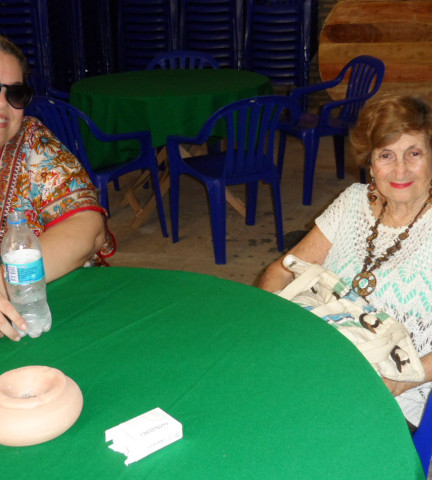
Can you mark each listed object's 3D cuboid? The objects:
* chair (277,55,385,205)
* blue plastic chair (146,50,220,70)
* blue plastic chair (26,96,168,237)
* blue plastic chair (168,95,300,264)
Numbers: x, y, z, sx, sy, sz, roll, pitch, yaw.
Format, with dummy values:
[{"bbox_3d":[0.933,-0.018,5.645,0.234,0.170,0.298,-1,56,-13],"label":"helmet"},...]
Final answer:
[{"bbox_3d":[0.696,-0.697,4.700,0.530,0.790,0.550,-7,21,-14],"label":"chair"},{"bbox_3d":[-0.227,-0.849,5.201,0.550,0.790,0.530,-1,20,3],"label":"blue plastic chair"},{"bbox_3d":[-0.612,-0.373,3.921,0.550,0.790,0.530,14,26,38],"label":"blue plastic chair"},{"bbox_3d":[0.081,-0.336,3.758,0.550,0.790,0.530,-12,22,-25],"label":"blue plastic chair"}]

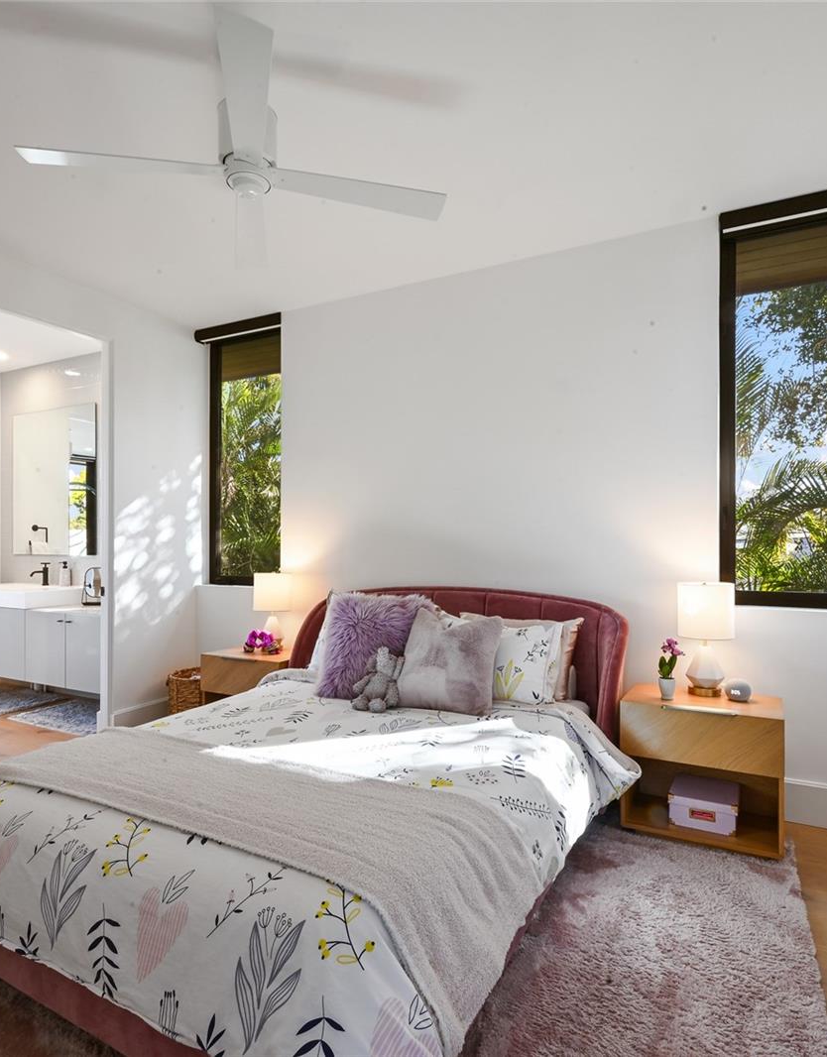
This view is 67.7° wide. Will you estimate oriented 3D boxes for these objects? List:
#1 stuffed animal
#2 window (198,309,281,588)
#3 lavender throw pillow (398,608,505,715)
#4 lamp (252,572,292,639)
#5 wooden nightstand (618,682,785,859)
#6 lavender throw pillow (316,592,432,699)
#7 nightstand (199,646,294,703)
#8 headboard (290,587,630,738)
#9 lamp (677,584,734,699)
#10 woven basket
[{"bbox_3d":[-0.158,0.674,2.750,0.220,0.265,0.180,0,-1,22],"label":"stuffed animal"},{"bbox_3d":[-1.154,-0.502,4.245,0.760,1.800,0.120,0,-1,28],"label":"window"},{"bbox_3d":[0.165,0.584,2.716,0.420,0.420,0.150,0,-26,28],"label":"lavender throw pillow"},{"bbox_3d":[-0.886,0.521,3.901,0.237,0.500,0.237,0,-1,0],"label":"lamp"},{"bbox_3d":[1.256,1.014,2.683,0.605,0.540,0.375,0,-1,28],"label":"wooden nightstand"},{"bbox_3d":[-0.200,0.574,2.977,0.480,0.500,0.160,0,-18,16],"label":"lavender throw pillow"},{"bbox_3d":[-0.934,1.037,3.785,0.605,0.546,0.380,0,-1,28],"label":"nightstand"},{"bbox_3d":[0.171,0.765,3.267,1.820,0.880,0.360,0,-1,28],"label":"headboard"},{"bbox_3d":[1.300,0.503,2.747,0.237,0.500,0.237,0,-1,28],"label":"lamp"},{"bbox_3d":[-1.406,1.148,4.085,0.380,0.370,0.380,0,-1,28],"label":"woven basket"}]

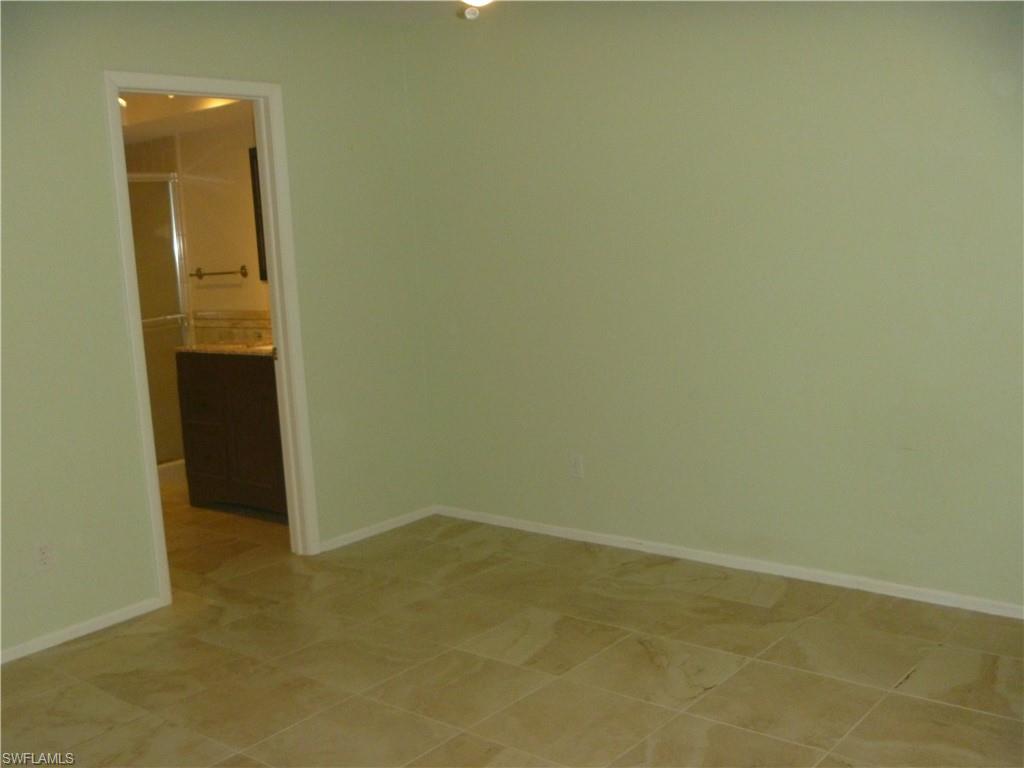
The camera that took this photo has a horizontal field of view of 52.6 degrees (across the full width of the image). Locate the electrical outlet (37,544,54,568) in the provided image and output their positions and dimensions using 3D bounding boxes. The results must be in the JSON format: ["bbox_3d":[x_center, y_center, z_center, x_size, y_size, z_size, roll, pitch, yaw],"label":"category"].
[{"bbox_3d":[-1.727,0.640,3.838,0.008,0.114,0.072,4,10,40],"label":"electrical outlet"}]

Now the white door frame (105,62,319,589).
[{"bbox_3d":[-1.269,-0.200,4.417,0.135,2.125,0.828,4,10,40],"label":"white door frame"}]

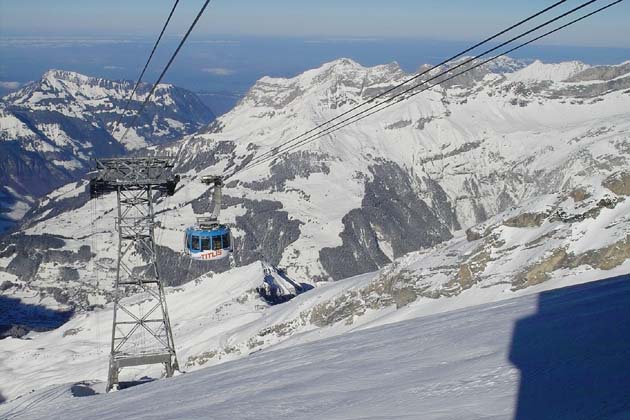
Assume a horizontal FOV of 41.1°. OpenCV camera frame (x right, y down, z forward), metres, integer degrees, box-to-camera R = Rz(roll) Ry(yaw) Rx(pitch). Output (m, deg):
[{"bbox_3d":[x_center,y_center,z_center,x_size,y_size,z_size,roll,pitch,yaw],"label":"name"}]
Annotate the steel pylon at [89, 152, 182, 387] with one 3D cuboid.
[{"bbox_3d":[-25.241,9.128,121.107,12.559,33.388,9.000,-3,1,-16],"label":"steel pylon"}]

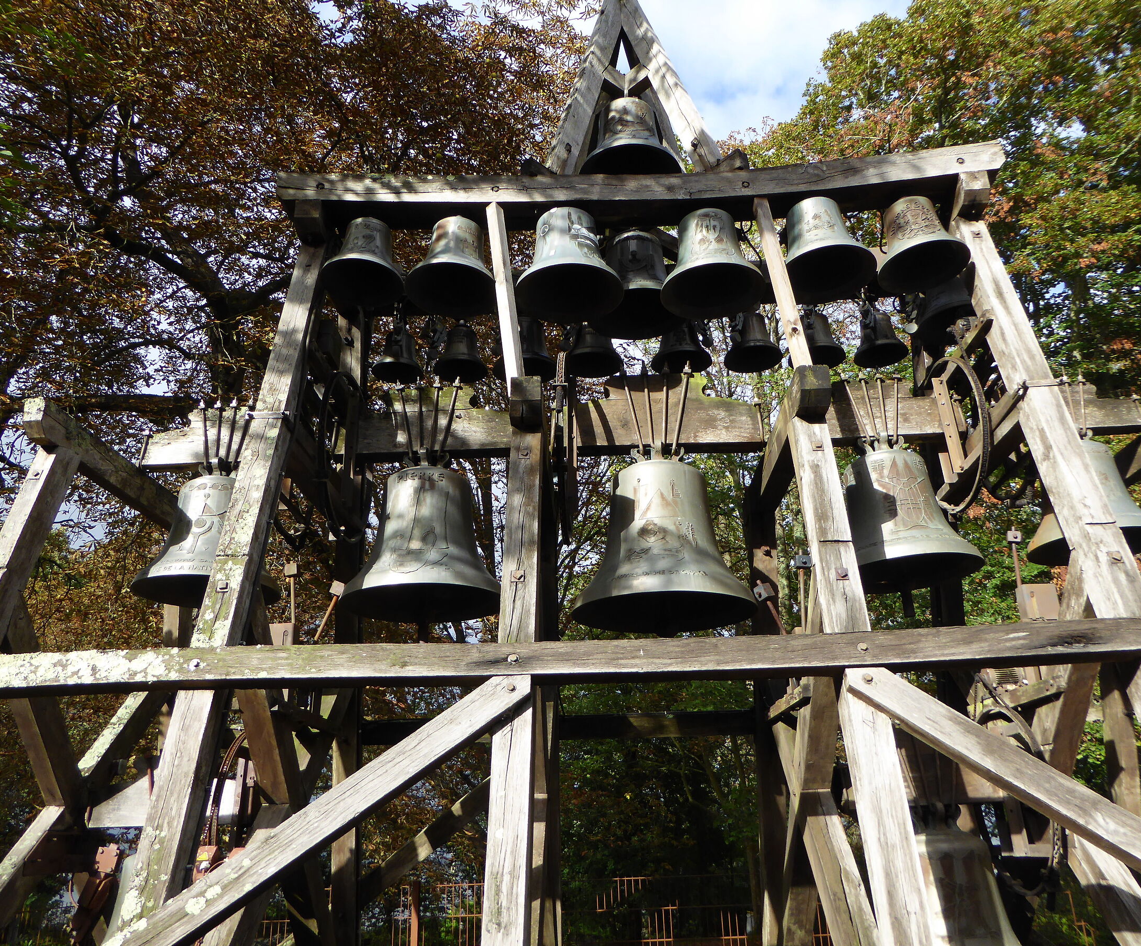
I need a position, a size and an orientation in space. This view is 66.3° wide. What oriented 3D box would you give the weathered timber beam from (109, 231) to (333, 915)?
[{"bbox_3d":[-1.750,0.523,4.628,0.185,5.015,0.200,-1,-36,1],"label":"weathered timber beam"}]

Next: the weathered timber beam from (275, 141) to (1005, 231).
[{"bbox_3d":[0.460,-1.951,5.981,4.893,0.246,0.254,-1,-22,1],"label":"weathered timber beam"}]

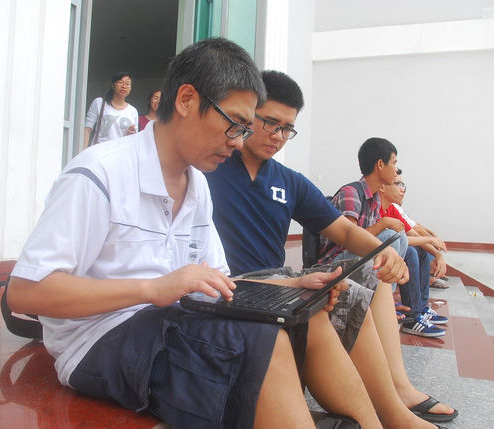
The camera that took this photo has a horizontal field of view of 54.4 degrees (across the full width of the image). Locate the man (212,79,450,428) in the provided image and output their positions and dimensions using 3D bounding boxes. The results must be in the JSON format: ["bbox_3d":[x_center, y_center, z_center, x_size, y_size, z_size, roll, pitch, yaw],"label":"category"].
[{"bbox_3d":[0.270,0.118,1.440,0.700,1.040,0.580,2,-2,33],"label":"man"}]

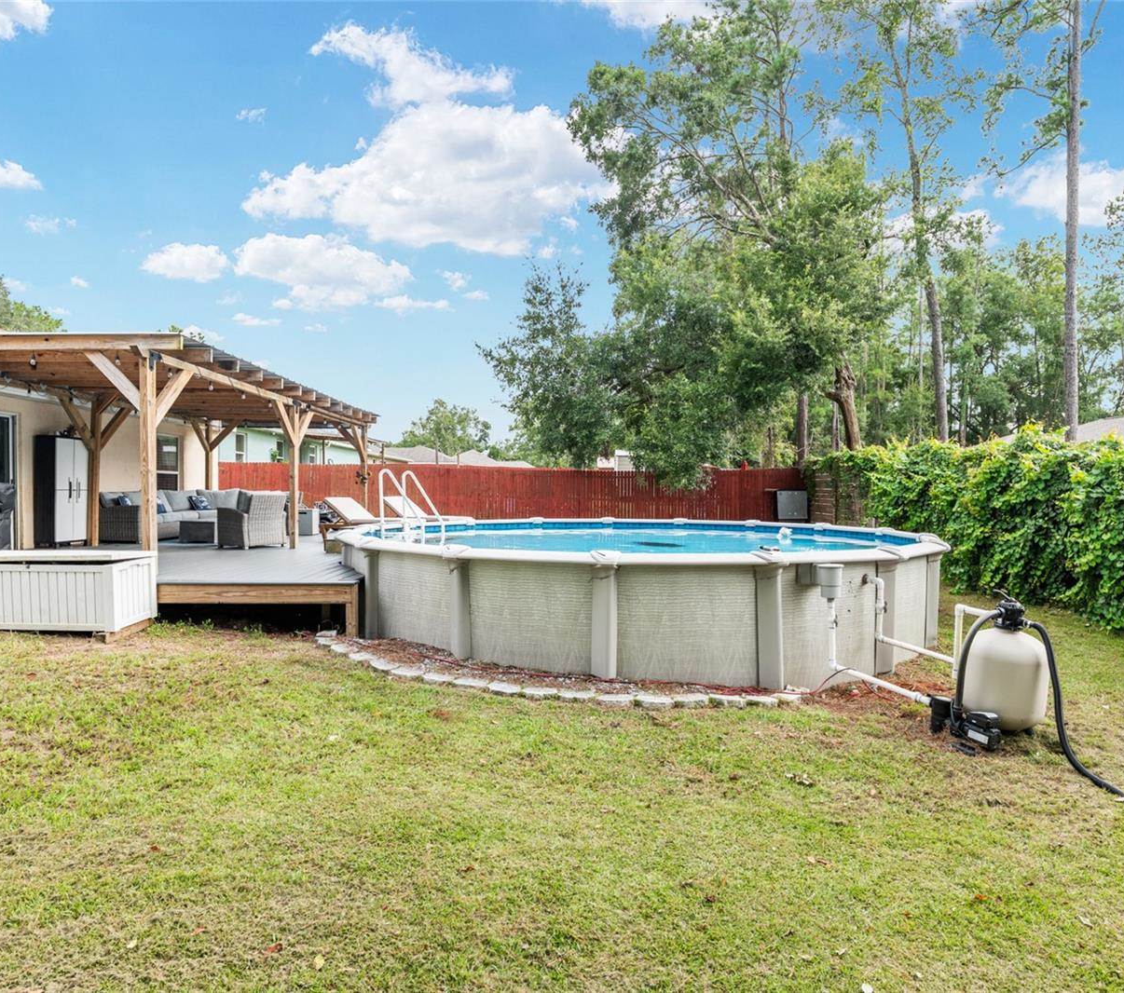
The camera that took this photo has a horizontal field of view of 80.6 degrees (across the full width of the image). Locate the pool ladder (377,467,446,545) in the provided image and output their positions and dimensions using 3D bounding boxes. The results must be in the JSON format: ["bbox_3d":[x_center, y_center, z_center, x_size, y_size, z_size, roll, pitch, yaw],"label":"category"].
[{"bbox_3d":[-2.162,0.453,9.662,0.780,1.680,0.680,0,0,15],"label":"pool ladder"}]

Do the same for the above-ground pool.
[{"bbox_3d":[0.926,0.980,8.854,7.400,1.080,7.400,0,0,0],"label":"above-ground pool"}]

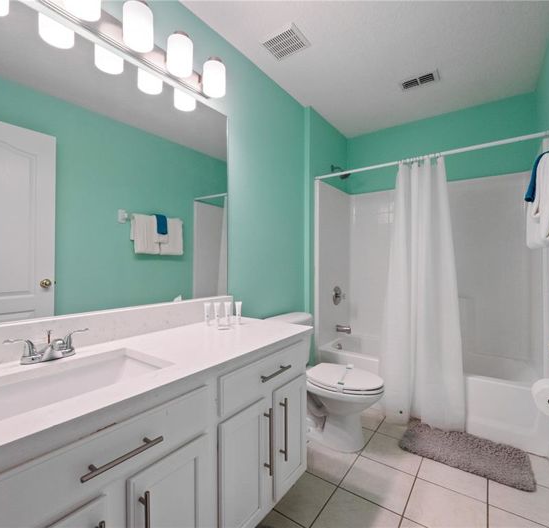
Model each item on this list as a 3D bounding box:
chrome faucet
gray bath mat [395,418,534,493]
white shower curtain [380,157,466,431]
[{"bbox_3d":[-0.754,0.277,0.960,0.140,0.104,0.232,0,0,36],"label":"chrome faucet"},{"bbox_3d":[1.141,1.123,1.726,0.618,0.025,0.365,0,0,34],"label":"gray bath mat"},{"bbox_3d":[1.011,0.168,1.986,0.540,1.865,0.200,0,0,36],"label":"white shower curtain"}]

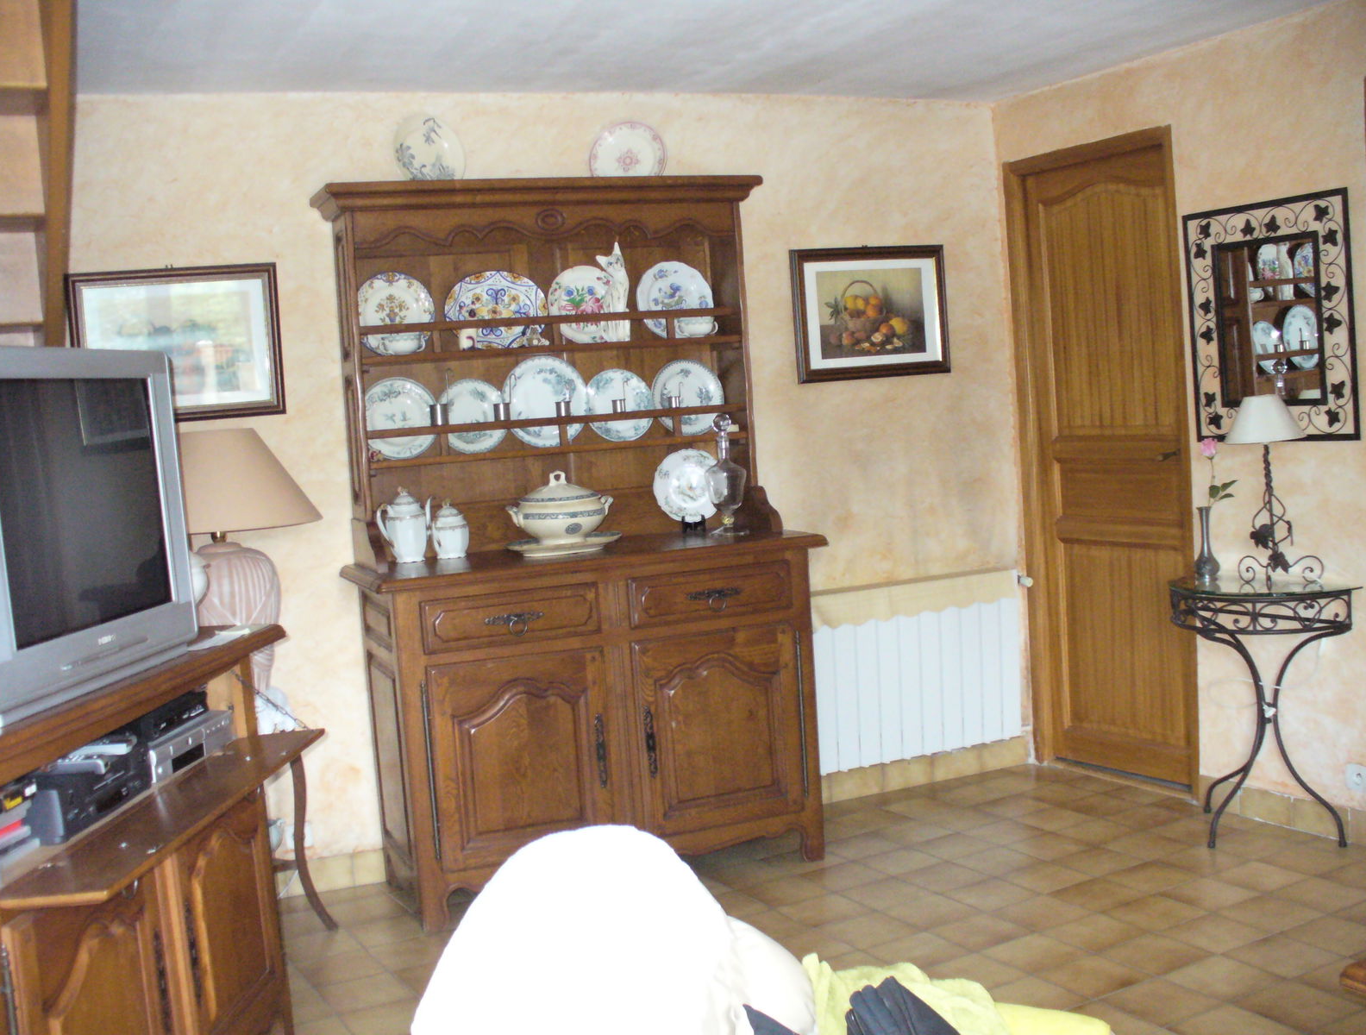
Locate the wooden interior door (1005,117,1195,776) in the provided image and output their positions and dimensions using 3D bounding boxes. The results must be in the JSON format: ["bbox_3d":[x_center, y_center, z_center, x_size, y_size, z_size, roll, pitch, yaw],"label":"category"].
[{"bbox_3d":[1.381,-0.159,4.815,0.080,2.120,0.780,-6,4,-28],"label":"wooden interior door"}]

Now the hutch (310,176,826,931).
[{"bbox_3d":[-0.296,0.044,4.281,1.300,2.035,0.557,-6,4,-20],"label":"hutch"}]

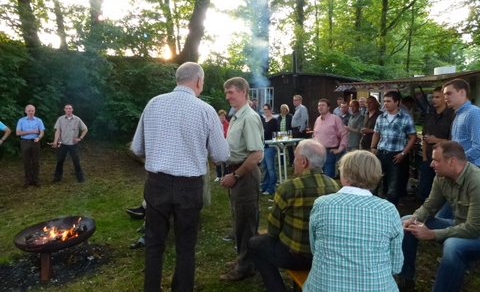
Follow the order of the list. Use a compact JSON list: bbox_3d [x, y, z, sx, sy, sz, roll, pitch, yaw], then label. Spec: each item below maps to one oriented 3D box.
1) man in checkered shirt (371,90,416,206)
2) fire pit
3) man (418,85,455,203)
[{"bbox_3d":[1.960,0.190,4.271,0.570,1.770,0.350,3,5,43],"label":"man in checkered shirt"},{"bbox_3d":[-1.640,0.963,3.089,0.700,0.380,0.700,0,4,0],"label":"fire pit"},{"bbox_3d":[2.420,0.198,4.071,0.370,1.780,0.520,-2,4,-31],"label":"man"}]

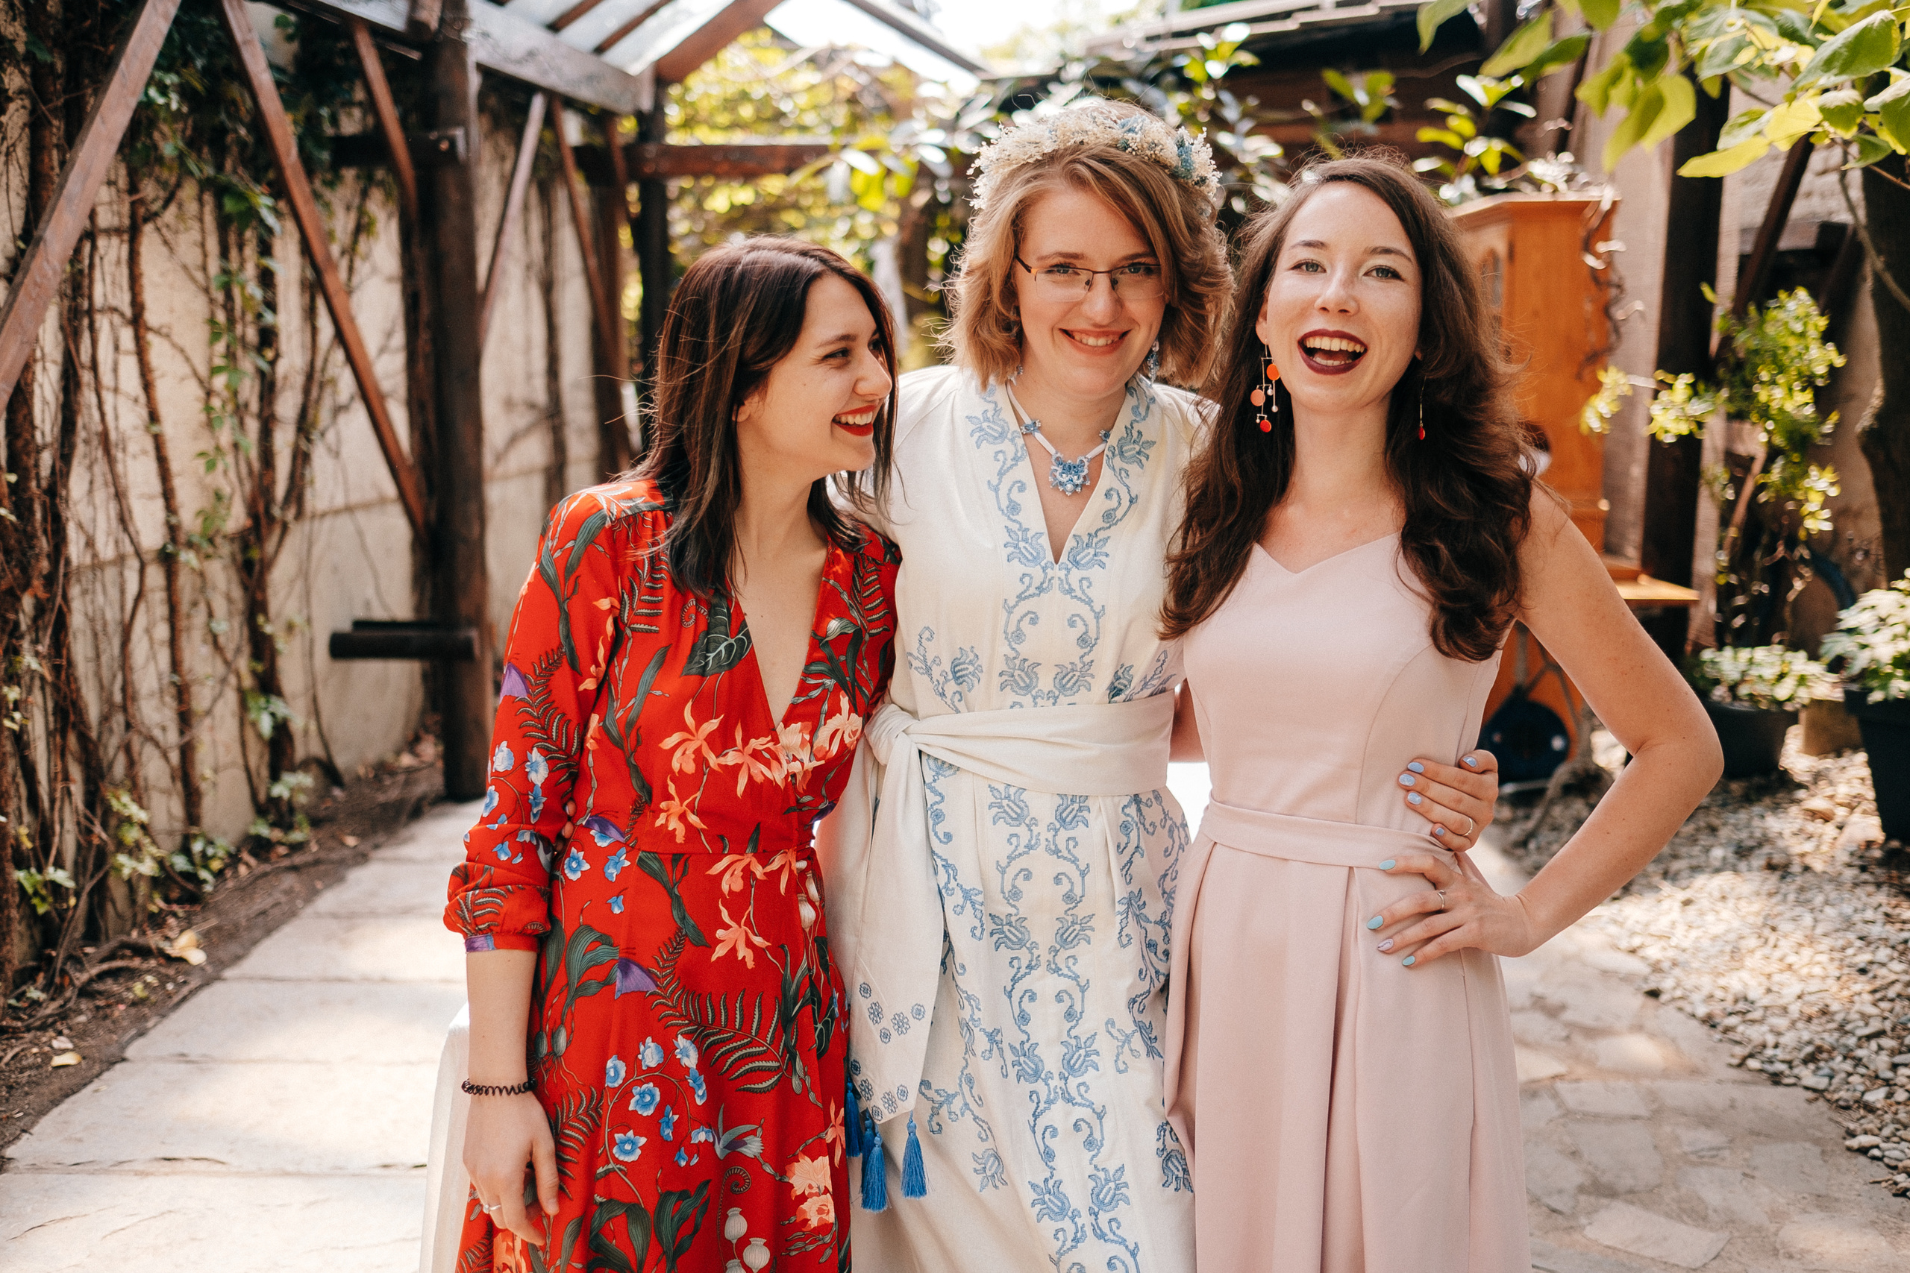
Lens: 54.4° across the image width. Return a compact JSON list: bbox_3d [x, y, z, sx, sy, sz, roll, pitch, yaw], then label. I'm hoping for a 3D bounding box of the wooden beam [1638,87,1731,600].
[{"bbox_3d":[2.735,-0.827,7.028,0.150,2.700,0.150,1,8,0],"label":"wooden beam"}]

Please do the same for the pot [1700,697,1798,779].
[{"bbox_3d":[3.026,0.388,7.167,0.400,0.260,0.400,0,8,0],"label":"pot"}]

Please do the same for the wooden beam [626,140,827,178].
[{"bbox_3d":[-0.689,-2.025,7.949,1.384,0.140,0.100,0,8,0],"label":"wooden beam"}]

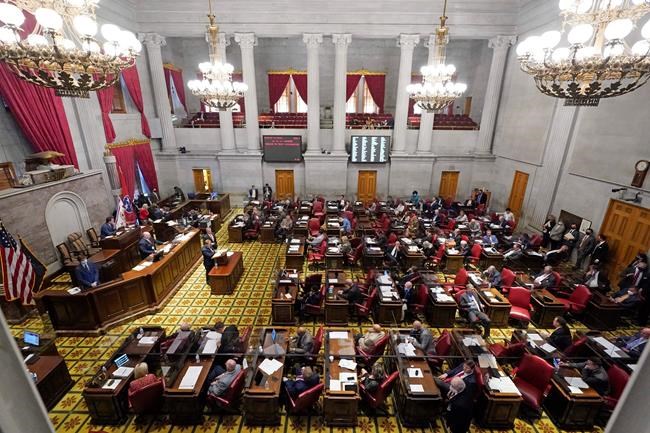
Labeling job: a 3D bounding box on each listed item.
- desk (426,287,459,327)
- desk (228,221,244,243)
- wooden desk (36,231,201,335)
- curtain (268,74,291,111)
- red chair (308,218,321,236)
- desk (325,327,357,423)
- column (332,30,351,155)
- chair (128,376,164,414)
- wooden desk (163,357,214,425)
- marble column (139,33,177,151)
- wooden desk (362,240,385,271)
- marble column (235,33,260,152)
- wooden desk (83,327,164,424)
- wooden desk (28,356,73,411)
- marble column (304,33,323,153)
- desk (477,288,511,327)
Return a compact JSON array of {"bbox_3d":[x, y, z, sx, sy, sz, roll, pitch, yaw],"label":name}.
[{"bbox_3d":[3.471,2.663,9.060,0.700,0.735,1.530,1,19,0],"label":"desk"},{"bbox_3d":[-4.338,0.753,14.378,0.660,0.800,0.930,1,19,1],"label":"desk"},{"bbox_3d":[-6.538,1.772,10.709,2.500,1.220,6.000,0,19,-1],"label":"wooden desk"},{"bbox_3d":[-3.140,-8.516,20.501,1.580,2.750,0.250,0,19,-1],"label":"curtain"},{"bbox_3d":[-0.535,0.650,14.387,0.600,1.080,0.660,0,19,-3],"label":"red chair"},{"bbox_3d":[0.337,3.494,6.502,0.690,0.735,1.920,1,19,0],"label":"desk"},{"bbox_3d":[1.005,-7.538,18.372,1.250,6.823,1.200,0,18,0],"label":"column"},{"bbox_3d":[-3.554,3.541,6.025,0.670,1.080,0.690,-9,20,-26],"label":"chair"},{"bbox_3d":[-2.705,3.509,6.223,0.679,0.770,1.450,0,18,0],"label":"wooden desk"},{"bbox_3d":[-10.484,-7.684,18.447,1.050,6.850,1.000,0,18,1],"label":"marble column"},{"bbox_3d":[1.954,1.534,12.324,0.823,0.770,1.800,0,18,0],"label":"wooden desk"},{"bbox_3d":[-4.589,-7.377,17.744,1.200,6.680,1.200,1,19,1],"label":"marble column"},{"bbox_3d":[-4.443,3.511,6.638,0.690,0.750,1.900,0,18,1],"label":"wooden desk"},{"bbox_3d":[-6.173,3.741,5.926,0.720,0.750,1.450,0,18,1],"label":"wooden desk"},{"bbox_3d":[-0.721,-7.537,18.368,1.250,6.822,1.200,0,18,0],"label":"marble column"},{"bbox_3d":[5.001,2.729,8.719,0.660,0.800,0.930,1,19,1],"label":"desk"}]

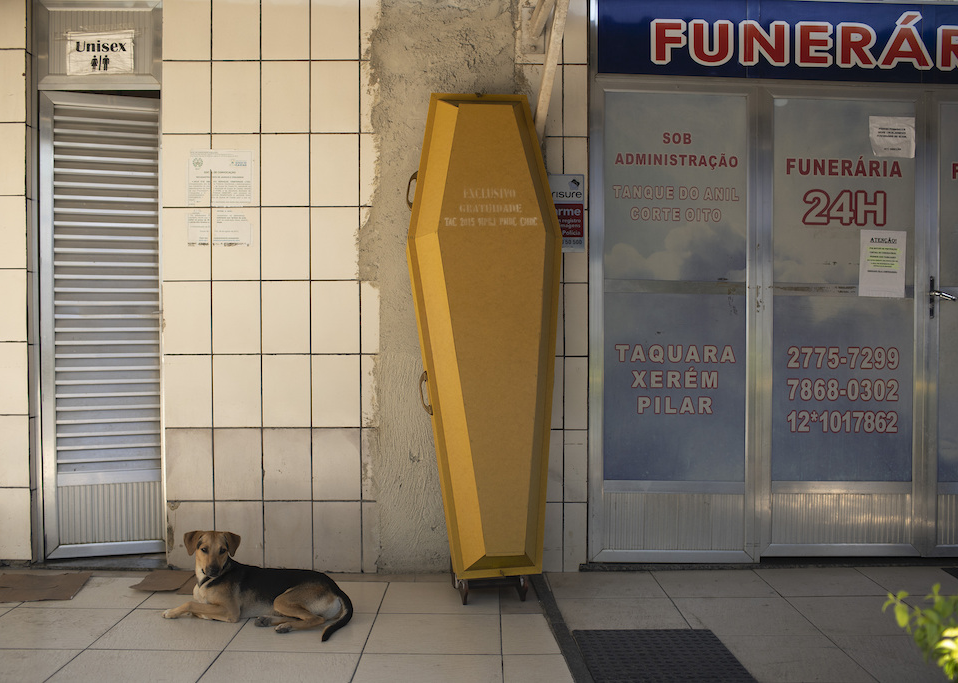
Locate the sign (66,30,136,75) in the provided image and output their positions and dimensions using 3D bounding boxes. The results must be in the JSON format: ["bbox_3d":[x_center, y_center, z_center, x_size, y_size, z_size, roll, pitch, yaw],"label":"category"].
[{"bbox_3d":[-1.610,-1.229,4.237,0.286,0.187,0.005,0,1,0],"label":"sign"}]

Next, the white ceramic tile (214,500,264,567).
[{"bbox_3d":[-1.032,0.842,4.295,0.208,0.302,0.010,0,1,-1],"label":"white ceramic tile"}]

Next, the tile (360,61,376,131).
[{"bbox_3d":[-0.456,-1.006,4.102,0.061,0.294,0.010,0,1,0],"label":"tile"}]

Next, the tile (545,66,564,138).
[{"bbox_3d":[0.286,-1.036,4.298,0.153,0.308,0.010,0,1,-1],"label":"tile"}]

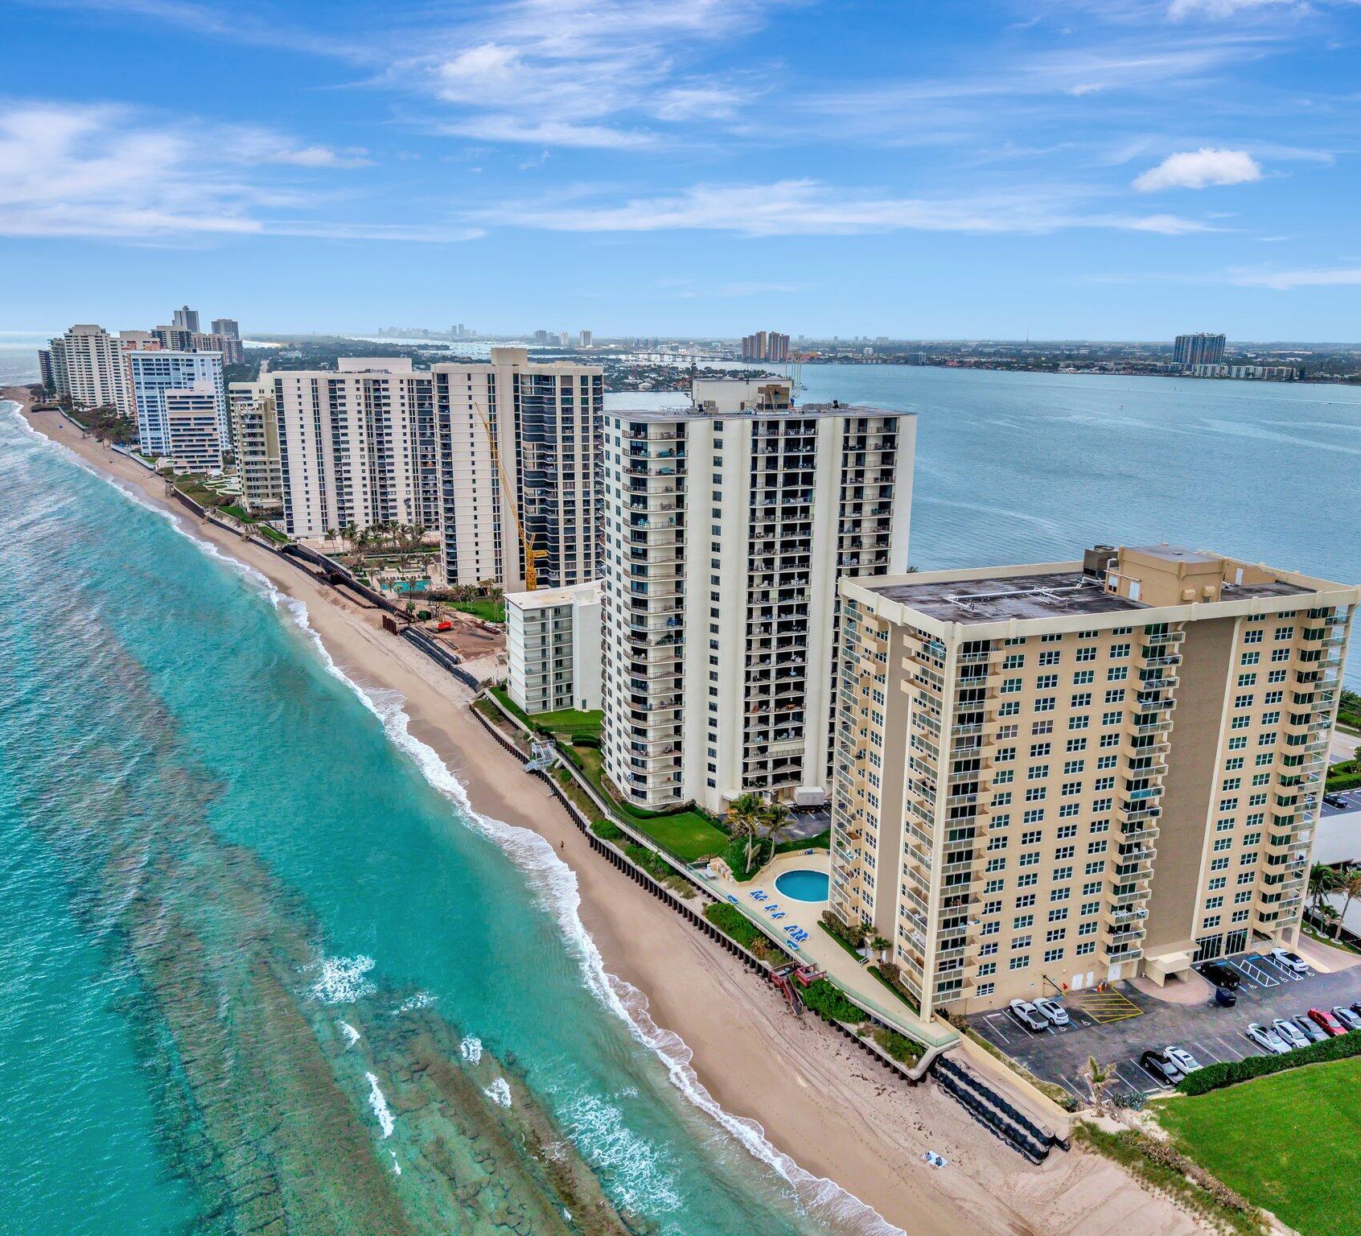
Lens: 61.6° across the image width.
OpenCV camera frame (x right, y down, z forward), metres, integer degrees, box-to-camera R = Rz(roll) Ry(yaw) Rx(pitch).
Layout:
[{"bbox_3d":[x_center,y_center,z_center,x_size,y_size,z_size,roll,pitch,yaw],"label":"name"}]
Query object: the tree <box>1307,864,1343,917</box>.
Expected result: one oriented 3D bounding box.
[{"bbox_3d":[85.673,37.785,152.825,4.600,9.000,4.600,1,14,0],"label":"tree"}]

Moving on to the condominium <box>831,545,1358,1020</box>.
[{"bbox_3d":[51.324,16.747,145.059,58.800,51.300,24.000,-4,15,-19],"label":"condominium"}]

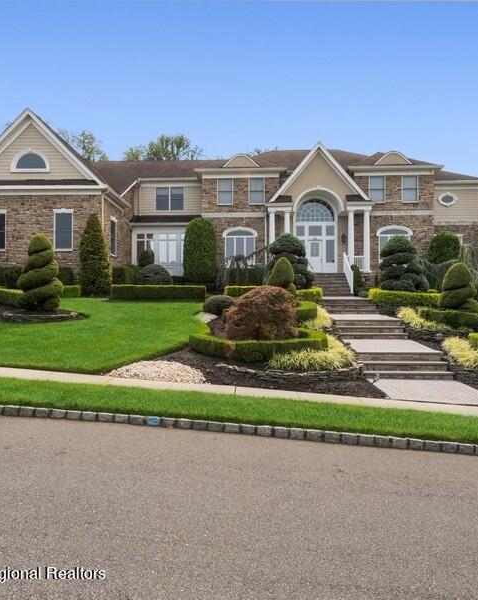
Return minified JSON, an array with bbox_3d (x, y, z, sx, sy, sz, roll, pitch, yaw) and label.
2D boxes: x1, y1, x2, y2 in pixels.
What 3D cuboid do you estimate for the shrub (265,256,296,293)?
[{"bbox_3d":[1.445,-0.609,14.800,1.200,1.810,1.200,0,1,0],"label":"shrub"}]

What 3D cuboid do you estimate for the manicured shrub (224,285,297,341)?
[{"bbox_3d":[0.621,0.395,12.000,2.090,1.610,2.090,0,0,3],"label":"manicured shrub"}]

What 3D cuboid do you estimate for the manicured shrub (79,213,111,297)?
[{"bbox_3d":[-6.415,-1.989,19.000,1.420,3.670,1.420,0,1,0],"label":"manicured shrub"}]

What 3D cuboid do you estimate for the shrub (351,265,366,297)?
[{"bbox_3d":[6.102,-0.996,21.700,0.690,1.630,0.690,0,0,3],"label":"shrub"}]

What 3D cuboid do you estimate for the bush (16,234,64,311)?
[{"bbox_3d":[-7.099,-0.984,15.200,1.620,2.720,1.600,0,1,0],"label":"bush"}]

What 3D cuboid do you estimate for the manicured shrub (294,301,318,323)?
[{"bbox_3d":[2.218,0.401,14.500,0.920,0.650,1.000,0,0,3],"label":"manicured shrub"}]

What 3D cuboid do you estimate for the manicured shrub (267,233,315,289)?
[{"bbox_3d":[2.261,-1.529,18.300,2.050,2.760,2.050,0,1,0],"label":"manicured shrub"}]

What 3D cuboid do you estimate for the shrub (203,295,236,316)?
[{"bbox_3d":[-0.648,0.188,14.500,1.100,0.750,1.080,0,1,0],"label":"shrub"}]

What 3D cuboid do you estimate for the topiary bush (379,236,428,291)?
[{"bbox_3d":[7.465,-1.536,19.200,2.040,2.670,2.040,0,0,3],"label":"topiary bush"}]

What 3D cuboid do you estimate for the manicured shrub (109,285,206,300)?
[{"bbox_3d":[-3.629,-0.337,19.100,4.290,0.660,0.850,0,0,3],"label":"manicured shrub"}]

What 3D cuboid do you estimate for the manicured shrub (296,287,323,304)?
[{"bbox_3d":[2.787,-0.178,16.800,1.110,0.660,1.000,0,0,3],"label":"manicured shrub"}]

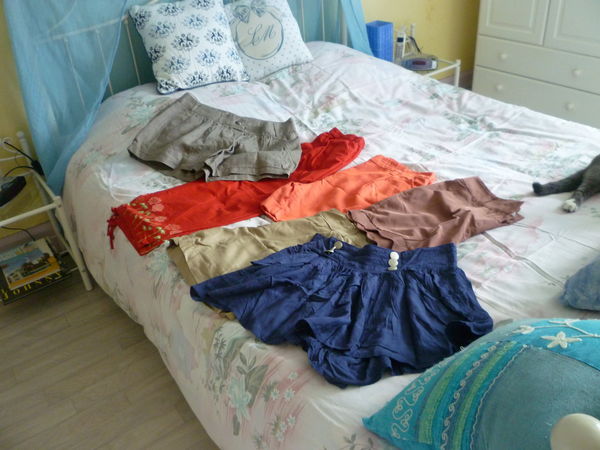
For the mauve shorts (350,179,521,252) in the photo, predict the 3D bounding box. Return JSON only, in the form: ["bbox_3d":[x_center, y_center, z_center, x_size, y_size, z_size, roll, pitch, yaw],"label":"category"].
[{"bbox_3d":[0.391,-0.039,1.412,0.460,0.060,0.285,-20,37,-22],"label":"mauve shorts"}]

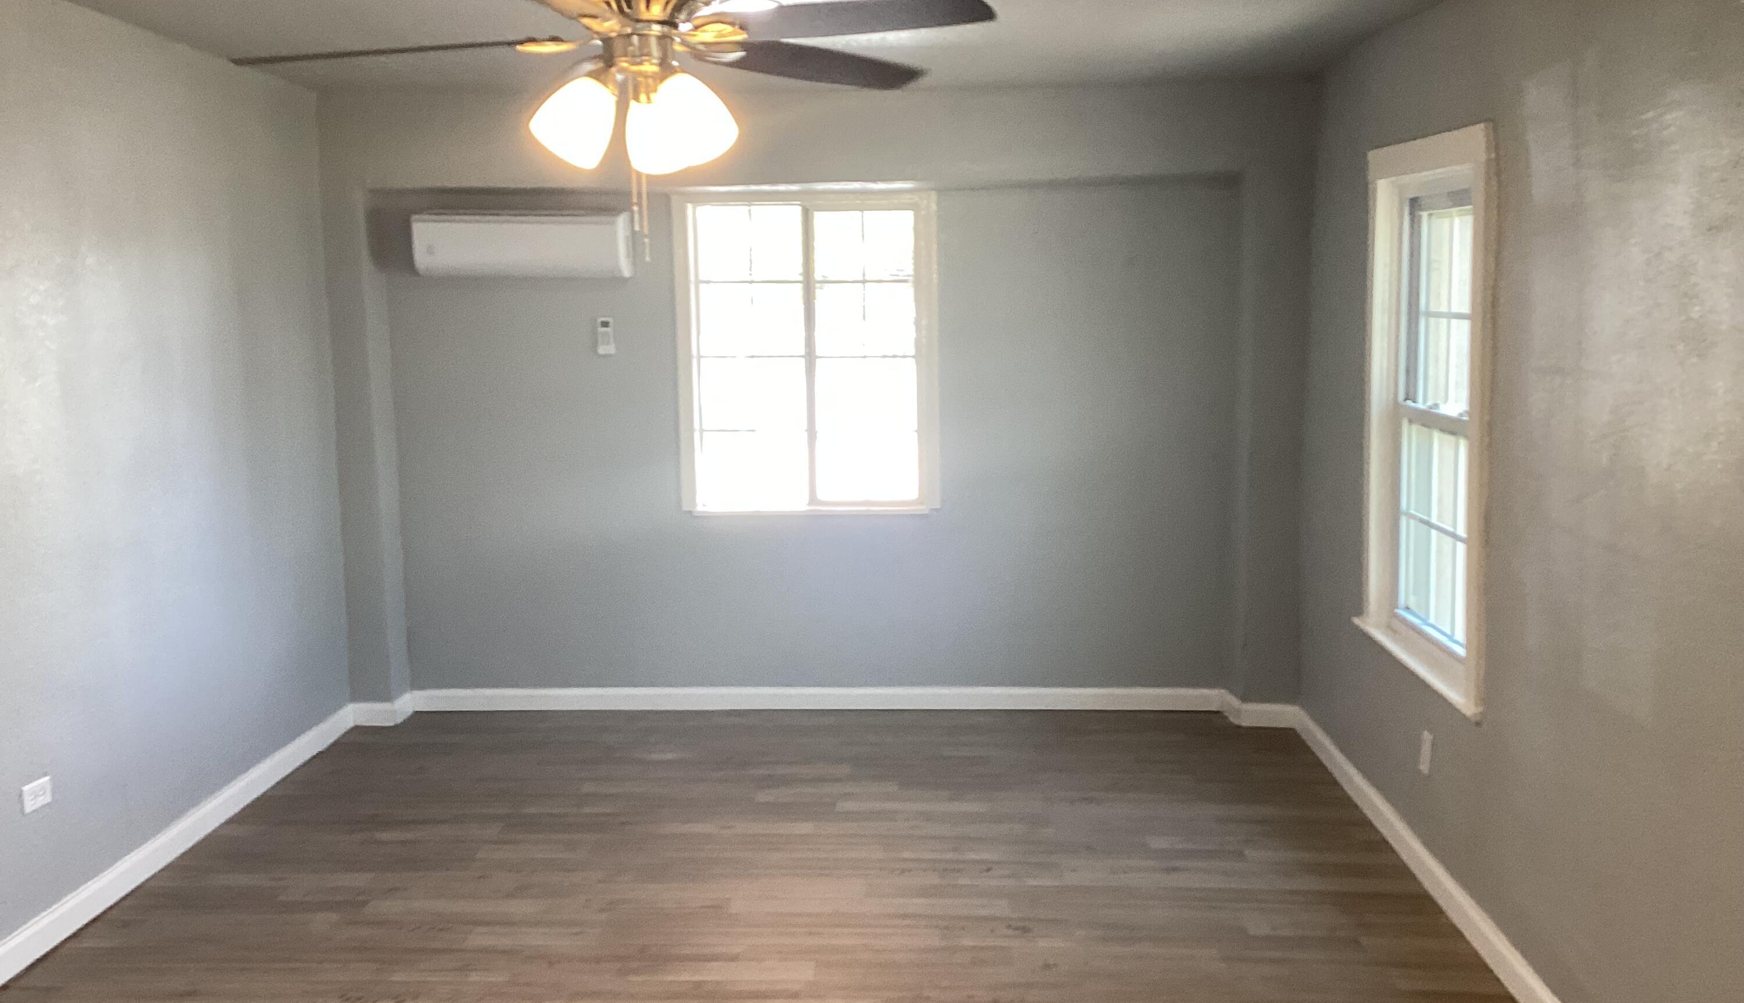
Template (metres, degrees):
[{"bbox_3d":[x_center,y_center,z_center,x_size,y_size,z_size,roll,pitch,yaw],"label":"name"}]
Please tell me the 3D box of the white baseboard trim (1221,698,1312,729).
[{"bbox_3d":[1.508,0.801,6.046,0.257,0.091,0.253,0,7,3],"label":"white baseboard trim"}]

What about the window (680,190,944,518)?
[{"bbox_3d":[-0.249,-0.583,6.142,1.028,1.237,0.100,0,7,3],"label":"window"}]

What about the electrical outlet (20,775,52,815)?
[{"bbox_3d":[-2.114,0.745,3.956,0.008,0.072,0.118,-1,7,2],"label":"electrical outlet"}]

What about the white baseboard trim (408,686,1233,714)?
[{"bbox_3d":[-0.232,0.795,6.274,3.275,0.091,0.015,0,7,3],"label":"white baseboard trim"}]

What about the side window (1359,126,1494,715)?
[{"bbox_3d":[1.550,-0.255,4.297,0.120,1.430,1.144,0,7,3],"label":"side window"}]

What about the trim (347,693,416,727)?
[{"bbox_3d":[-1.952,0.822,6.235,0.197,0.091,0.253,0,7,3],"label":"trim"}]

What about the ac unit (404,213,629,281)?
[{"bbox_3d":[-1.343,-0.985,6.020,0.802,0.256,0.200,0,7,3],"label":"ac unit"}]

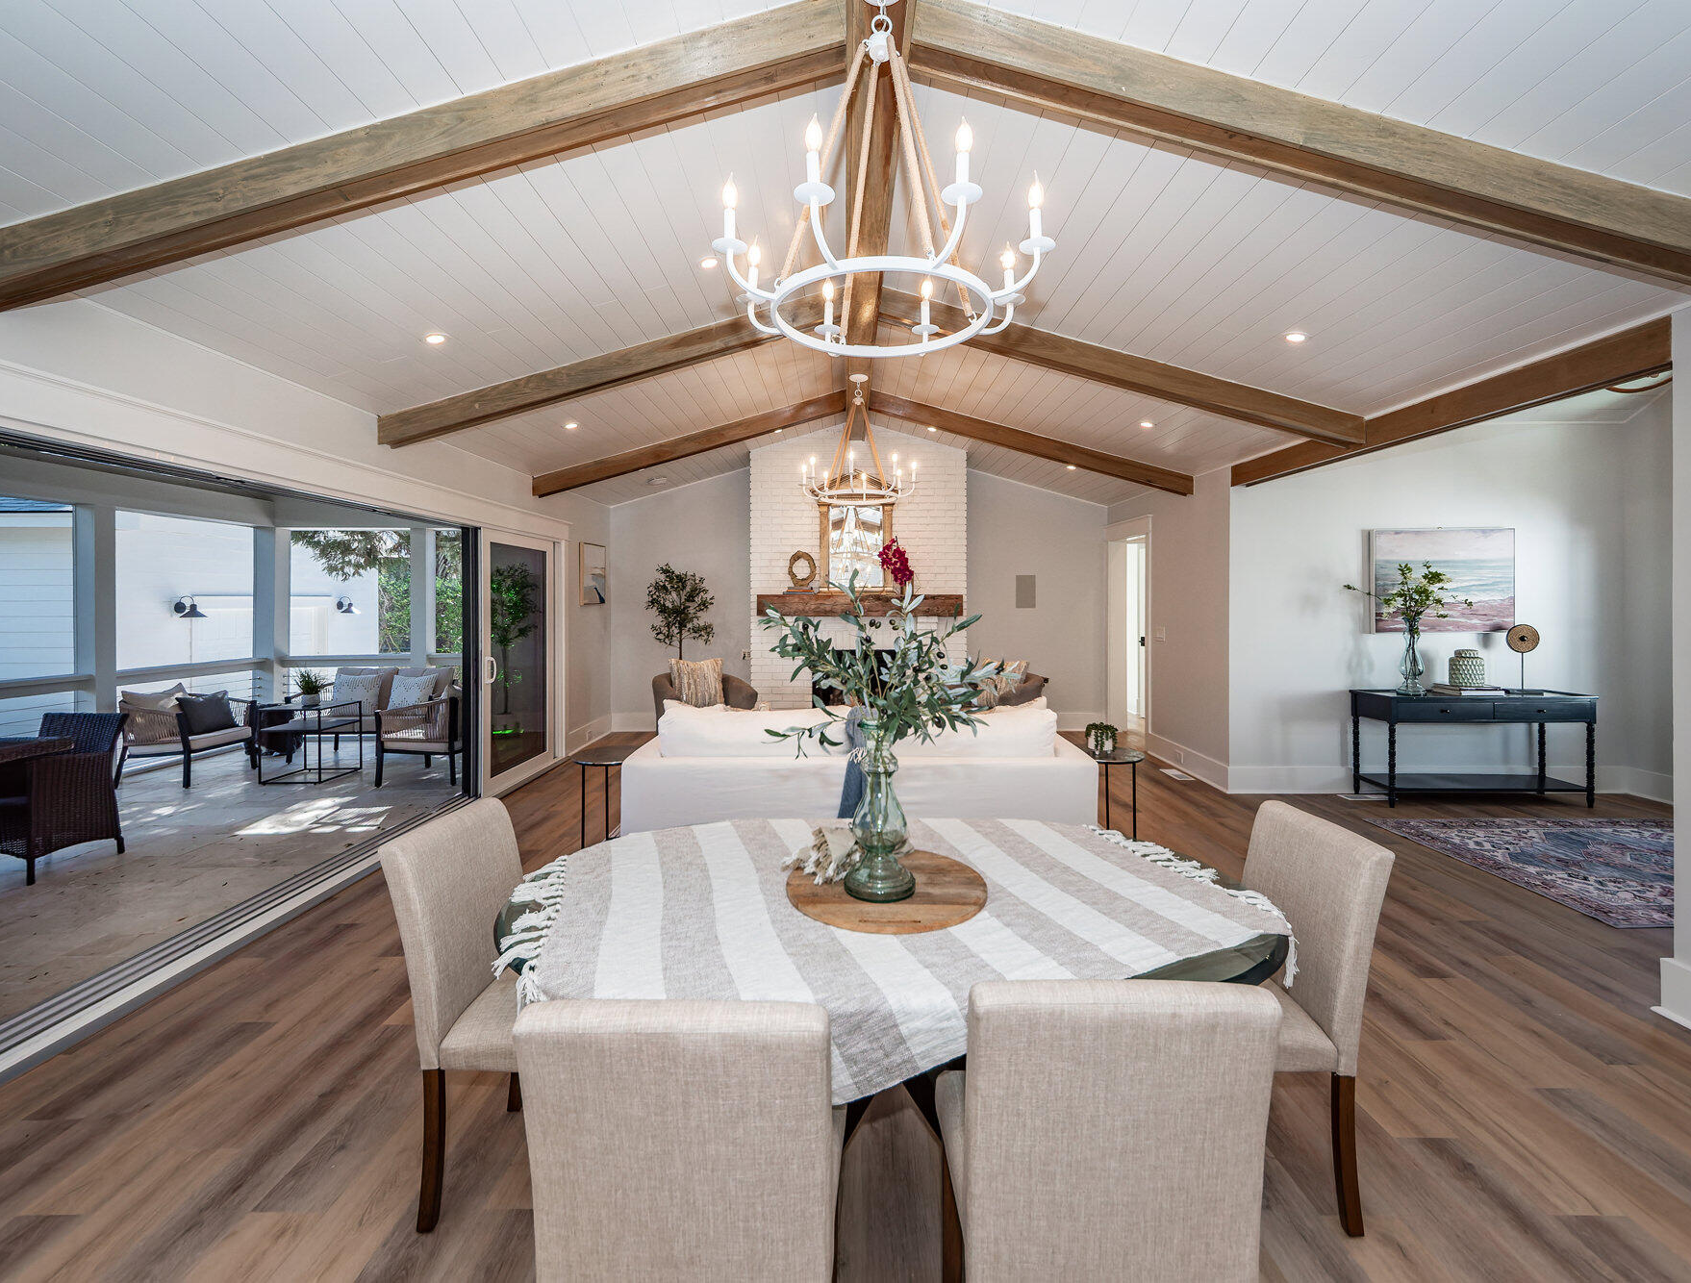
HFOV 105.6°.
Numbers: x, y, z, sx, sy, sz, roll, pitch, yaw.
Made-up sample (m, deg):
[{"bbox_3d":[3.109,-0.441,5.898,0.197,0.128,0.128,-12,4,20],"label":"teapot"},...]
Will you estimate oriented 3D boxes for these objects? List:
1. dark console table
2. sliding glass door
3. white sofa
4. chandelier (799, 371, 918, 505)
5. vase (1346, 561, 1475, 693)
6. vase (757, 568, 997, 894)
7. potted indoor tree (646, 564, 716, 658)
[{"bbox_3d":[4.730,0.800,4.860,1.500,0.810,0.420,0,2,0],"label":"dark console table"},{"bbox_3d":[-2.710,0.117,5.370,0.050,1.990,1.130,0,2,0],"label":"sliding glass door"},{"bbox_3d":[0.067,0.755,3.420,2.200,0.920,0.940,0,2,0],"label":"white sofa"},{"bbox_3d":[0.100,-1.500,4.800,0.850,0.970,0.850,0,2,0],"label":"chandelier"},{"bbox_3d":[4.200,-0.100,4.800,0.850,1.000,0.470,0,2,0],"label":"vase"},{"bbox_3d":[0.072,0.202,1.430,0.500,0.700,0.460,0,2,0],"label":"vase"},{"bbox_3d":[-1.660,0.124,6.450,0.680,1.810,0.680,0,2,0],"label":"potted indoor tree"}]

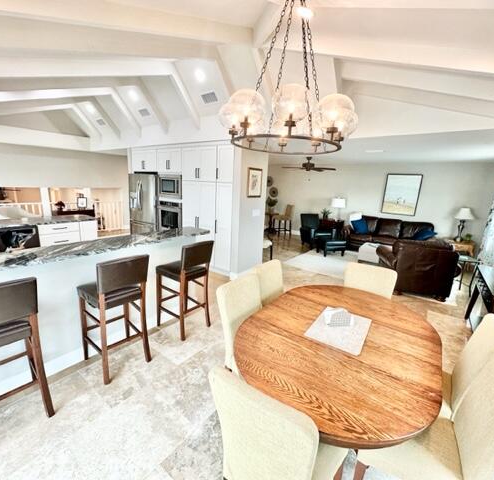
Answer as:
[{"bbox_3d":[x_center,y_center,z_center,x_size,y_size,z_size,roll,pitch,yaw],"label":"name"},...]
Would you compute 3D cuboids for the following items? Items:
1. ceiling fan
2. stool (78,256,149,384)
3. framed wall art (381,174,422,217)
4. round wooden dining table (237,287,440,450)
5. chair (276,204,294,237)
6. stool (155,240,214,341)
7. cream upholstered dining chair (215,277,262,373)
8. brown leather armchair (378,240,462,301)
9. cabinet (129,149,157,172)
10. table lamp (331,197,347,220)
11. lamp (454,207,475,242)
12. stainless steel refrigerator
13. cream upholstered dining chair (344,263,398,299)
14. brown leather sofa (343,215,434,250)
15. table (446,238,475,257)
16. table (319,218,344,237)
[{"bbox_3d":[1.605,-1.948,6.653,1.380,0.370,1.380,11,15,35],"label":"ceiling fan"},{"bbox_3d":[-1.177,0.622,2.306,0.500,1.030,0.440,11,15,35],"label":"stool"},{"bbox_3d":[4.319,-1.260,7.216,0.850,1.120,0.040,11,14,34],"label":"framed wall art"},{"bbox_3d":[0.597,0.986,1.874,1.210,0.760,1.730,11,14,34],"label":"round wooden dining table"},{"bbox_3d":[1.256,-0.641,8.916,0.540,1.110,0.460,11,14,34],"label":"chair"},{"bbox_3d":[-0.710,0.508,2.939,0.500,1.030,0.440,11,15,35],"label":"stool"},{"bbox_3d":[0.142,0.852,1.919,0.600,0.960,0.480,11,14,34],"label":"cream upholstered dining chair"},{"bbox_3d":[2.894,0.411,4.481,0.980,0.900,0.920,6,13,17],"label":"brown leather armchair"},{"bbox_3d":[-2.083,-1.780,5.926,0.960,0.480,0.600,11,15,35],"label":"cabinet"},{"bbox_3d":[2.755,-0.957,7.845,0.420,0.710,0.420,11,14,34],"label":"table lamp"},{"bbox_3d":[5.085,-0.362,6.078,0.370,0.770,0.370,11,15,35],"label":"lamp"},{"bbox_3d":[-2.078,-0.551,6.036,0.920,1.800,0.820,11,14,34],"label":"stainless steel refrigerator"},{"bbox_3d":[0.911,0.770,2.192,0.470,0.980,0.600,11,15,35],"label":"cream upholstered dining chair"},{"bbox_3d":[3.818,-0.061,7.140,2.140,0.950,0.940,11,14,34],"label":"brown leather sofa"},{"bbox_3d":[4.945,0.305,6.164,0.580,0.590,0.580,11,15,35],"label":"table"},{"bbox_3d":[2.618,-0.288,8.227,0.700,0.670,0.550,11,15,35],"label":"table"}]

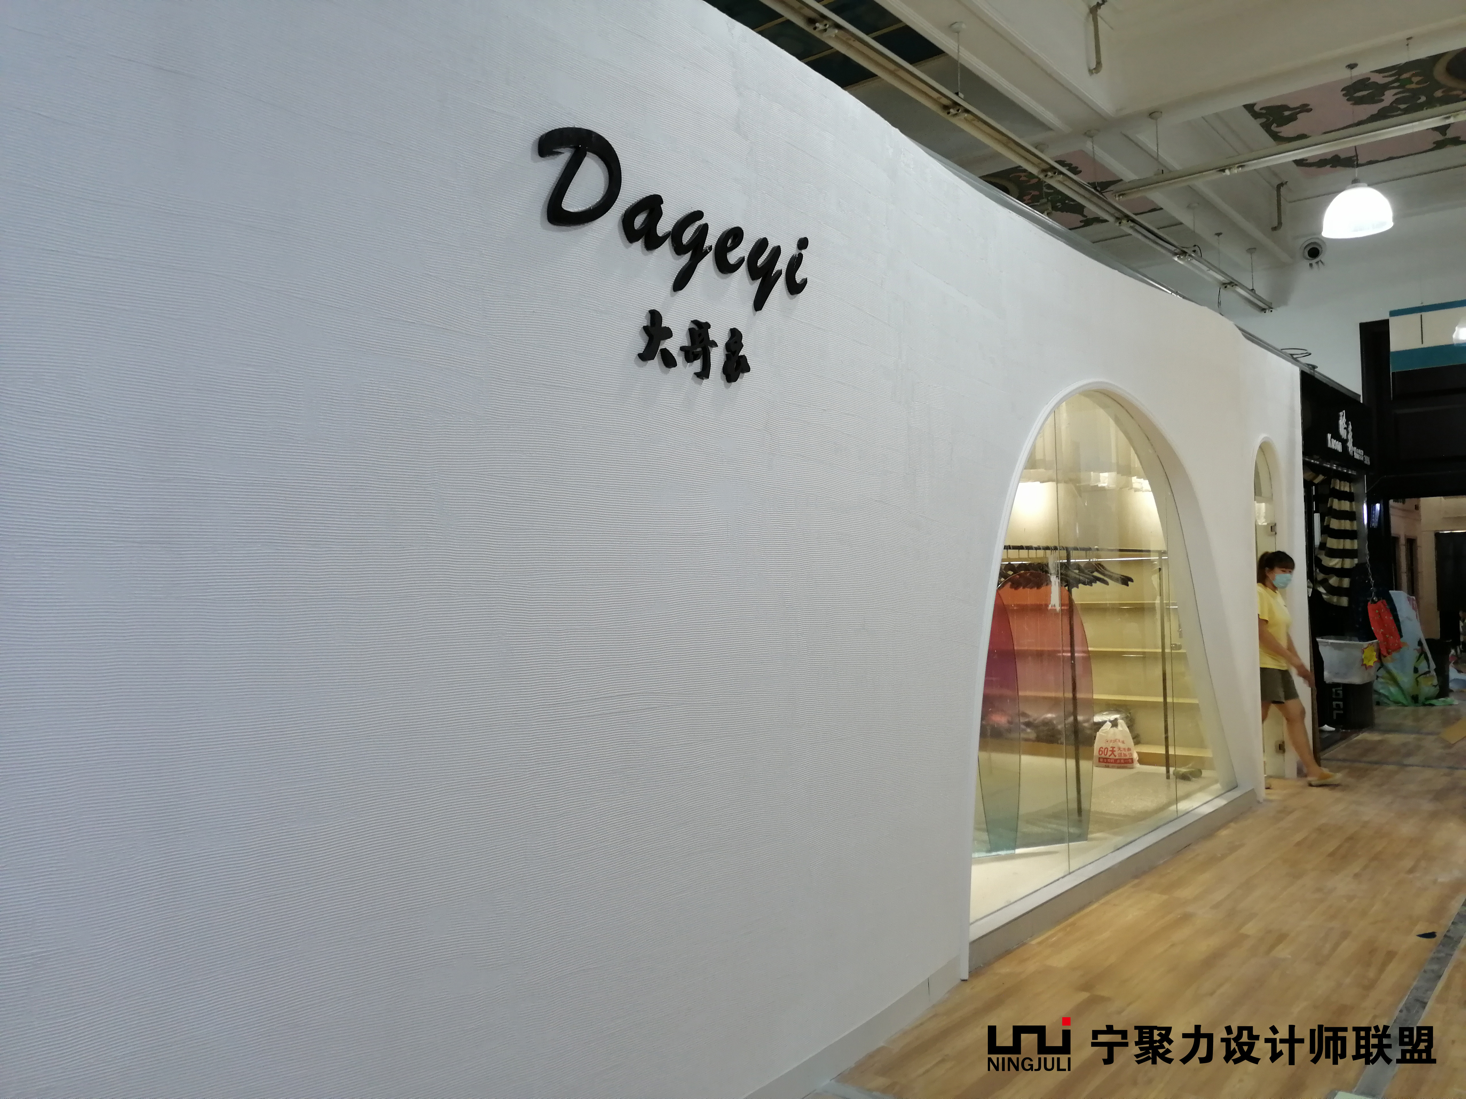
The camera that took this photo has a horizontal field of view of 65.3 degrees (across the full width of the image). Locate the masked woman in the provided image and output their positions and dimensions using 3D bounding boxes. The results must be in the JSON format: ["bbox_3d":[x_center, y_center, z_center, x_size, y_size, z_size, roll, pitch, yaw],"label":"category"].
[{"bbox_3d":[3.775,0.815,7.829,0.680,1.600,0.480,-3,-2,36],"label":"masked woman"}]

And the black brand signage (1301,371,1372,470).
[{"bbox_3d":[5.031,-0.995,9.614,0.120,0.669,2.636,-3,-2,39],"label":"black brand signage"}]

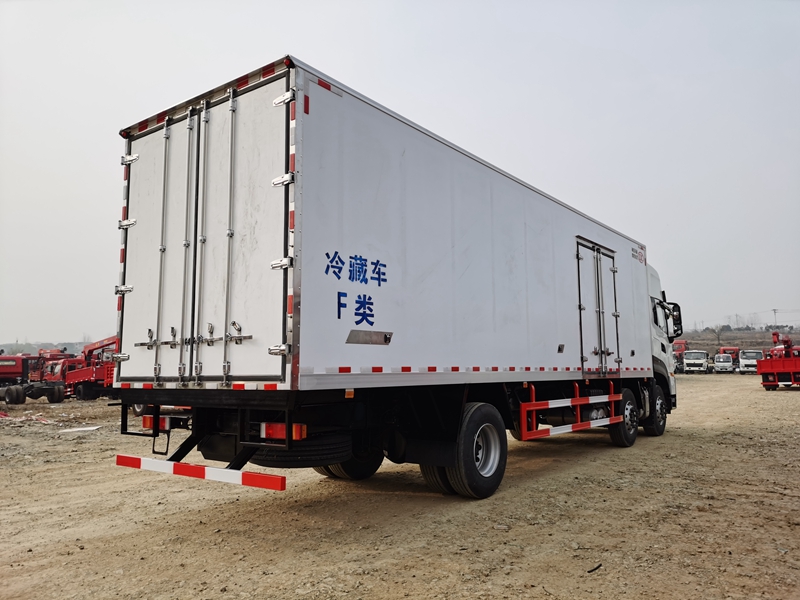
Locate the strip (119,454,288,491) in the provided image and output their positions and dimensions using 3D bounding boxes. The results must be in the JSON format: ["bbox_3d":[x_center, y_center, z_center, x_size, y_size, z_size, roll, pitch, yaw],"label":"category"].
[{"bbox_3d":[-1.833,1.492,5.467,2.395,0.100,0.048,-5,-8,37],"label":"strip"}]

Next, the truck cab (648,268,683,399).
[{"bbox_3d":[4.642,0.854,14.090,2.500,3.050,1.980,-5,-8,37],"label":"truck cab"}]

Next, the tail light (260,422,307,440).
[{"bbox_3d":[-0.956,1.072,5.142,0.480,0.135,0.090,-5,-8,36],"label":"tail light"}]

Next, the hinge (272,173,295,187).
[{"bbox_3d":[-0.939,-0.959,4.987,0.228,0.084,0.050,-5,-8,37],"label":"hinge"}]

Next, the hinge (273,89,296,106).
[{"bbox_3d":[-0.944,-1.637,5.066,0.228,0.084,0.050,-5,-8,37],"label":"hinge"}]

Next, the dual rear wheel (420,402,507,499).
[{"bbox_3d":[0.774,1.750,7.350,0.630,1.060,1.060,-5,-8,36],"label":"dual rear wheel"}]

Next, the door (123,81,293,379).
[{"bbox_3d":[-1.827,-0.512,5.659,2.370,2.500,0.130,-5,-8,36],"label":"door"}]

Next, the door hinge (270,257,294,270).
[{"bbox_3d":[-0.935,-0.286,4.910,0.228,0.084,0.050,-5,-8,37],"label":"door hinge"}]

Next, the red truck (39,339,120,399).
[{"bbox_3d":[-19.514,4.425,41.261,2.350,4.150,7.300,-4,-7,28],"label":"red truck"}]

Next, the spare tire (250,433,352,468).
[{"bbox_3d":[-1.031,1.528,6.489,1.055,0.285,1.055,-1,-6,0],"label":"spare tire"}]

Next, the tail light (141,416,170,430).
[{"bbox_3d":[-2.413,1.235,6.272,0.480,0.120,0.070,-5,-8,37],"label":"tail light"}]

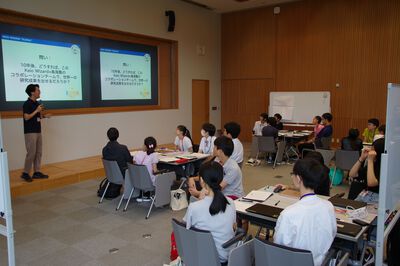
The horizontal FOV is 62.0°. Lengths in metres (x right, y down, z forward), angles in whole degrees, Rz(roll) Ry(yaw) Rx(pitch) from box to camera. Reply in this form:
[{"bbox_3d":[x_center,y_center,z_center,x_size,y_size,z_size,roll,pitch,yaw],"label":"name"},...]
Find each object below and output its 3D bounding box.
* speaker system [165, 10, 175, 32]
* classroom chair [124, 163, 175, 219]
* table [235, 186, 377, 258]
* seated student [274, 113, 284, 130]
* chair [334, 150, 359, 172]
[{"bbox_3d":[-0.866,-3.165,9.454,0.270,0.600,0.220,6,9,39],"label":"speaker system"},{"bbox_3d":[-0.756,0.816,5.198,0.600,0.770,0.640,5,9,37],"label":"classroom chair"},{"bbox_3d":[0.957,1.046,3.172,1.200,0.720,0.900,6,9,39],"label":"table"},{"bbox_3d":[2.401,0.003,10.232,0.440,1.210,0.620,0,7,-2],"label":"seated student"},{"bbox_3d":[2.953,0.675,6.463,0.590,0.770,0.630,5,9,37],"label":"chair"}]

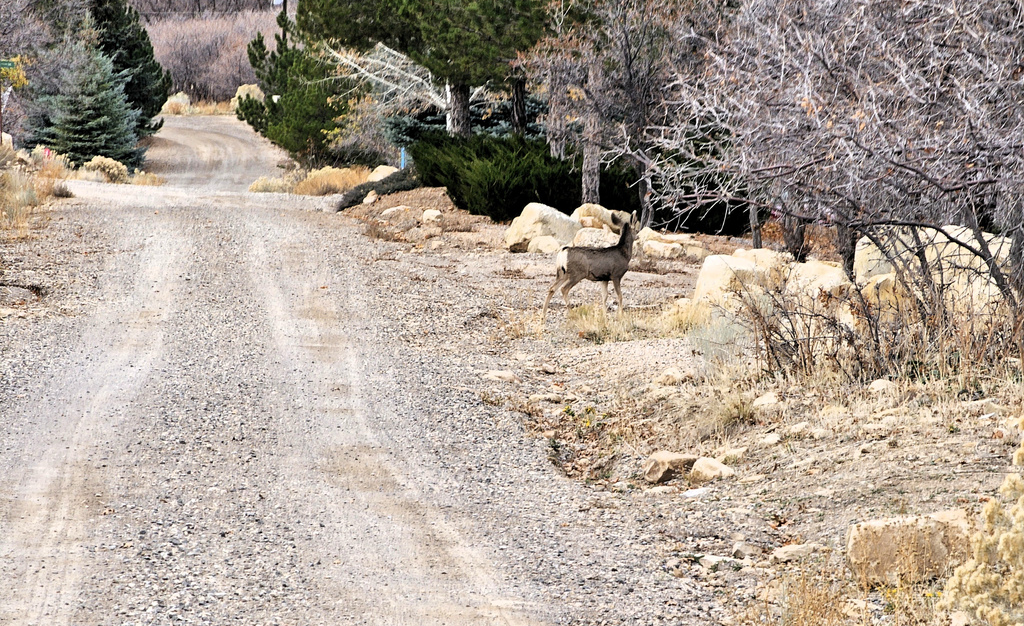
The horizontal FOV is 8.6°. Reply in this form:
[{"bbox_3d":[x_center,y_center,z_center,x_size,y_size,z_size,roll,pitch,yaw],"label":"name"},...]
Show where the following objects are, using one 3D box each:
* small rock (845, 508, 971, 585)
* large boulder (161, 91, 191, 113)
[{"bbox_3d":[2.004,1.182,34.300,0.635,0.366,0.420,0,1,0],"label":"small rock"},{"bbox_3d":[-11.870,-7.425,240.000,1.058,0.776,0.899,0,1,0],"label":"large boulder"}]

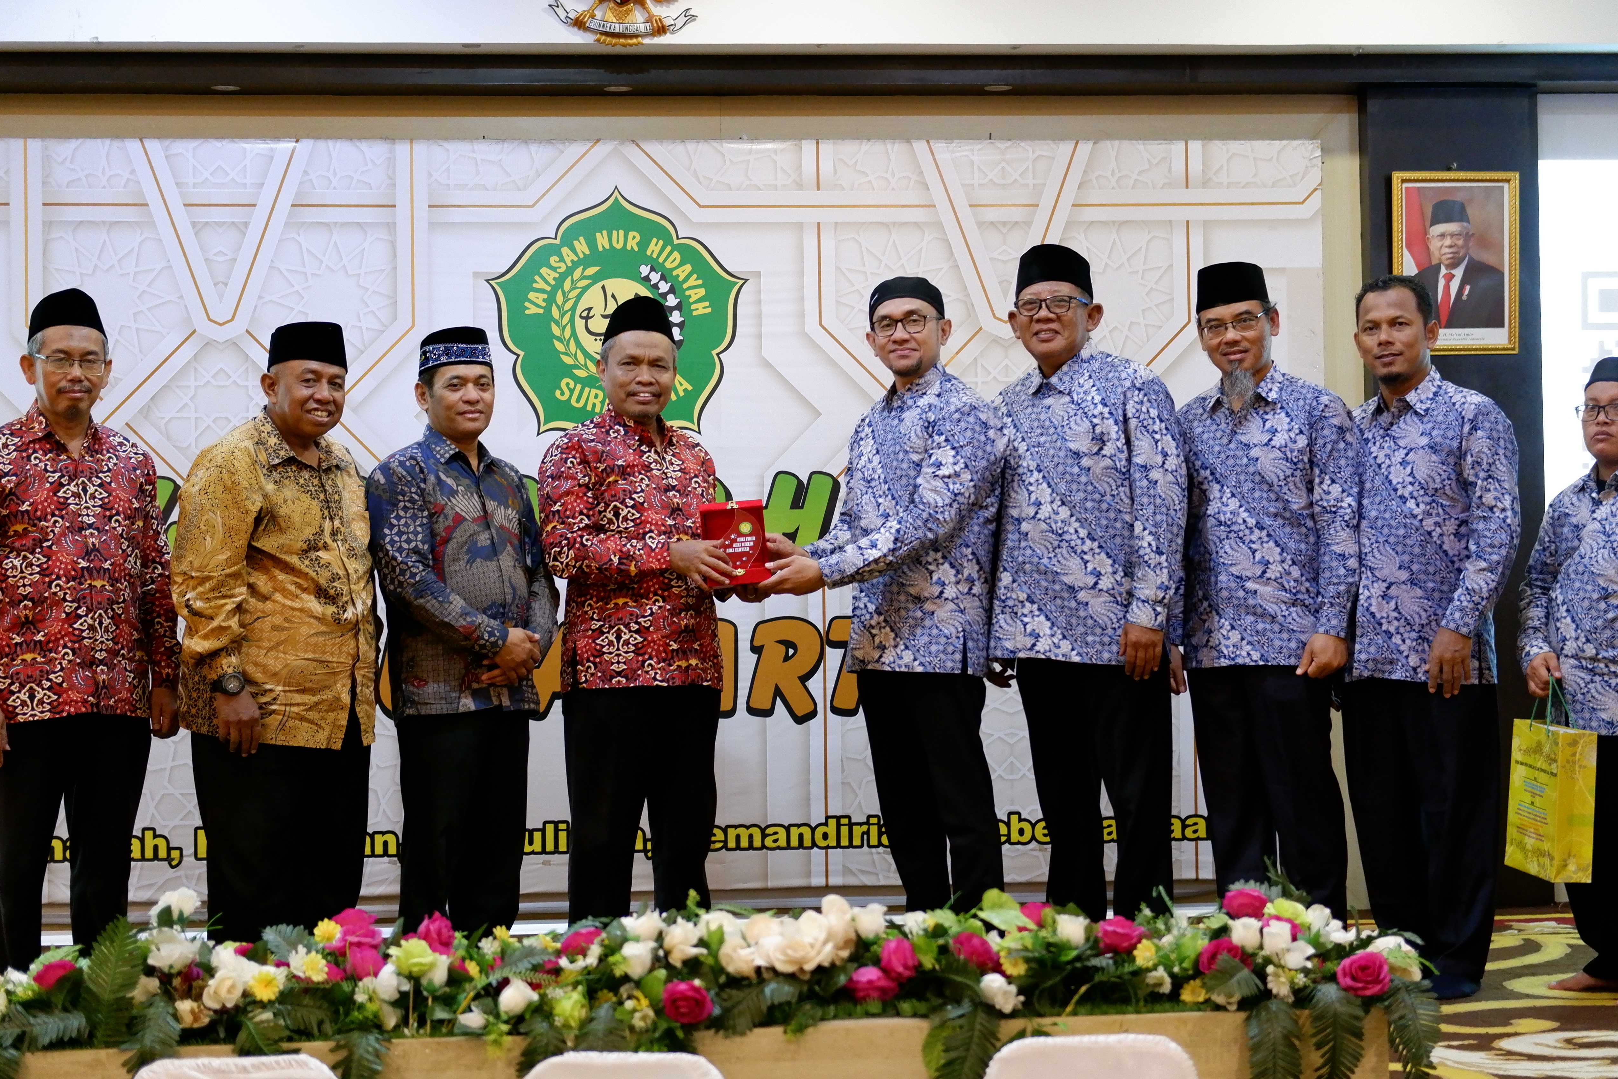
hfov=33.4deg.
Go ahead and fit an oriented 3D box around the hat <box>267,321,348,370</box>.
[{"bbox_3d":[-1.127,-0.436,6.050,0.180,0.100,0.215,0,-4,-34],"label":"hat"}]

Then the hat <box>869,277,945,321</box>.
[{"bbox_3d":[0.231,-0.567,6.350,0.170,0.085,0.195,-1,-9,8],"label":"hat"}]

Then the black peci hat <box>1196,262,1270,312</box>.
[{"bbox_3d":[1.018,-0.603,6.450,0.170,0.098,0.200,-1,-4,20],"label":"black peci hat"}]

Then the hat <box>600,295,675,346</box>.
[{"bbox_3d":[-0.398,-0.515,6.280,0.180,0.110,0.215,-1,-7,-11],"label":"hat"}]

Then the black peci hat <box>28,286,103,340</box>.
[{"bbox_3d":[-1.694,-0.518,6.150,0.180,0.110,0.215,0,-7,-23],"label":"black peci hat"}]

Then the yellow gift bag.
[{"bbox_3d":[1.793,0.574,6.495,0.100,0.465,0.260,2,2,-10],"label":"yellow gift bag"}]

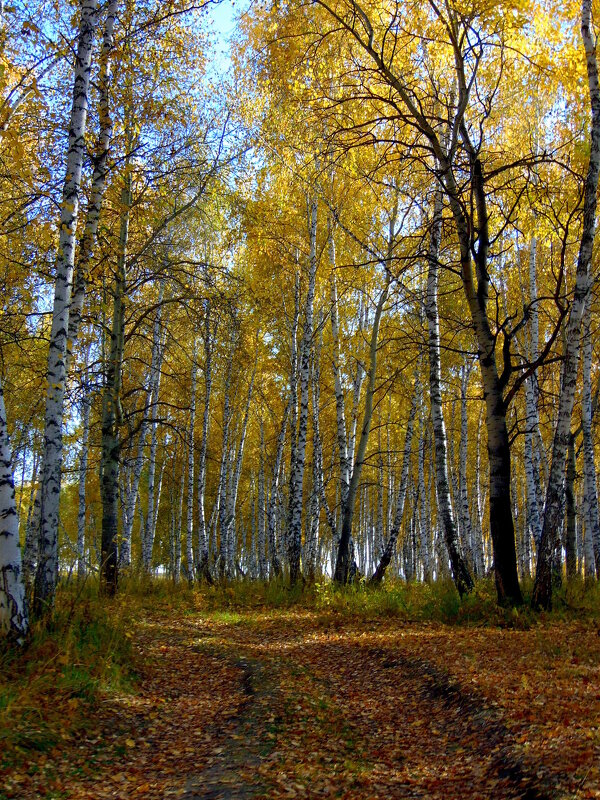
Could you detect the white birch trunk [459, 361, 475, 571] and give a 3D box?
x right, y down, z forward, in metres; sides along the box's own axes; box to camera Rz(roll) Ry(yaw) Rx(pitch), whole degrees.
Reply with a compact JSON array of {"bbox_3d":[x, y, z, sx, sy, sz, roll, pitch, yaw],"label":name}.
[{"bbox_3d":[4.975,1.958,41.306,0.310,6.320,0.310,0,-6,0],"label":"white birch trunk"}]

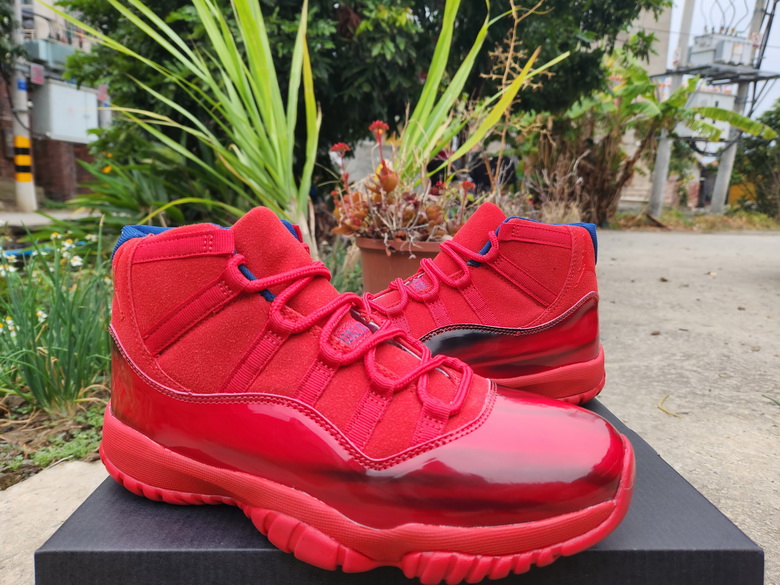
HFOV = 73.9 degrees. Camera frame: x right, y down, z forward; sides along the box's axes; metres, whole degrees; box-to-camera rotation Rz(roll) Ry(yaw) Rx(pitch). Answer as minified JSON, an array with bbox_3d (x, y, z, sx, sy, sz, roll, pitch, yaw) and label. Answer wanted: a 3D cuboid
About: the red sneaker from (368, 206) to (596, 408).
[{"bbox_3d":[0.040,0.006,0.460,0.300,0.167,0.110,0,8,1],"label":"red sneaker"}]

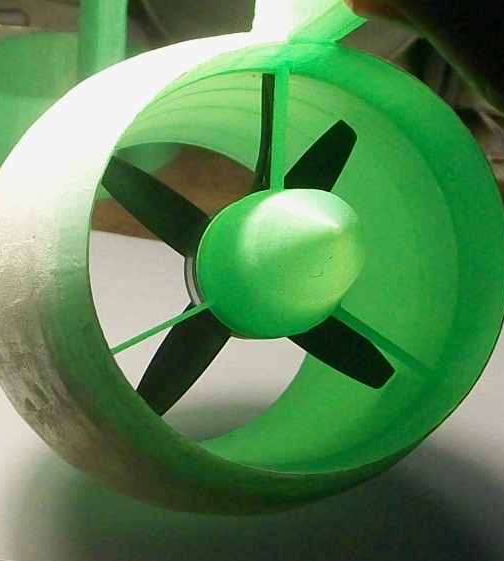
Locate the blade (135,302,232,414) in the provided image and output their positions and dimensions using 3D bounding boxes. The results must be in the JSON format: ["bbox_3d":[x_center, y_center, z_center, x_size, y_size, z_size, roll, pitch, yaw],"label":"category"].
[{"bbox_3d":[-0.017,0.022,0.161,0.011,0.004,0.029,33,73,5],"label":"blade"}]

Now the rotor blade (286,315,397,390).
[{"bbox_3d":[0.021,0.016,0.177,0.029,0.011,0.004,39,3,-14],"label":"rotor blade"}]

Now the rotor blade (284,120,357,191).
[{"bbox_3d":[0.015,-0.025,0.179,0.004,0.011,0.029,12,62,52],"label":"rotor blade"}]

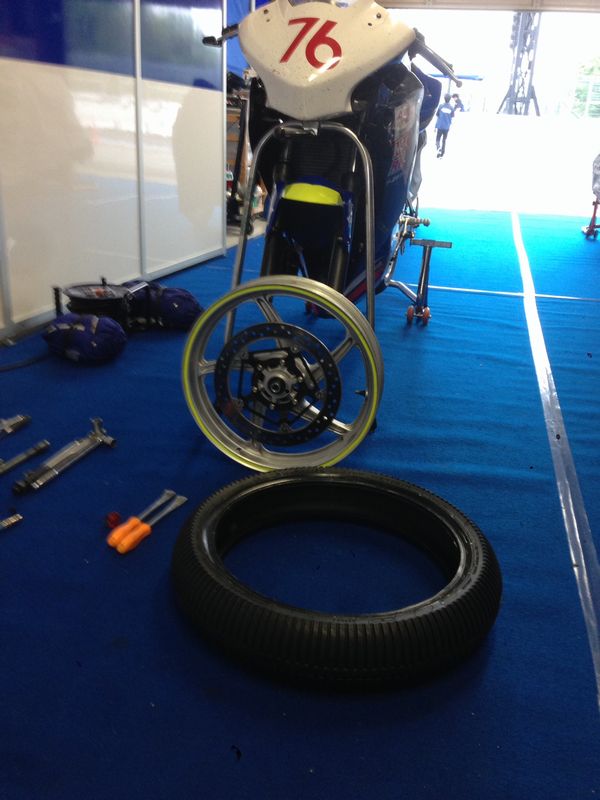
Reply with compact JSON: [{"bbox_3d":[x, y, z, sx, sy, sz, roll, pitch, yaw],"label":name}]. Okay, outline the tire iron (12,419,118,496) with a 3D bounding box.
[{"bbox_3d":[-0.537,0.129,1.783,0.088,0.055,0.350,9,22,15],"label":"tire iron"}]

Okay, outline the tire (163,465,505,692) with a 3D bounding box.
[{"bbox_3d":[0.062,0.286,1.364,0.583,0.118,0.583,3,21,0],"label":"tire"}]

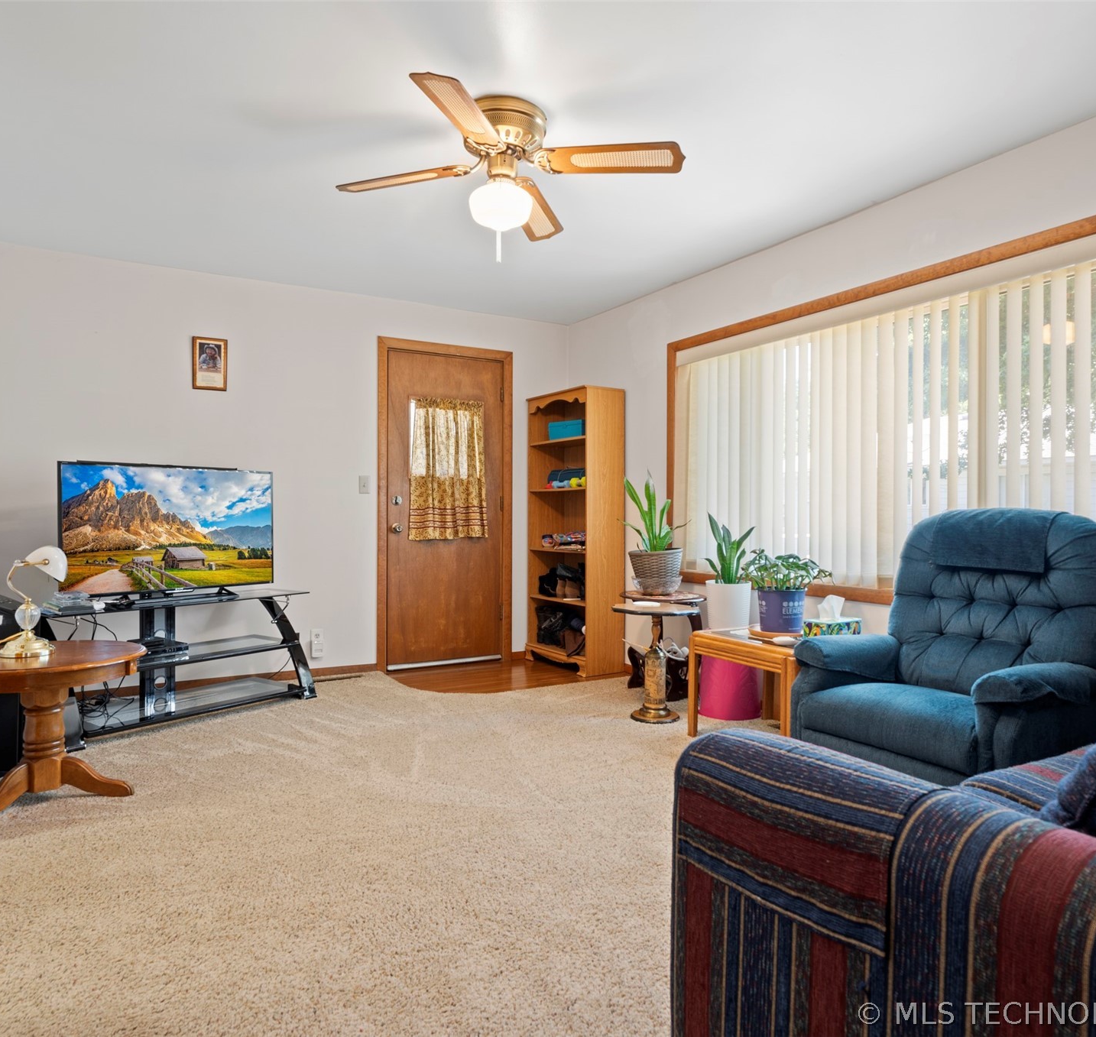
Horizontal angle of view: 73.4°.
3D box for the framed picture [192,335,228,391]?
[{"bbox_3d":[-1.924,-0.880,4.191,0.180,0.299,0.020,0,0,-29],"label":"framed picture"}]

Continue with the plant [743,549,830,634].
[{"bbox_3d":[1.073,0.319,3.310,0.350,0.370,0.360,0,0,0],"label":"plant"}]

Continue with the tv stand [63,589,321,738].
[{"bbox_3d":[-1.856,0.703,3.717,0.550,0.540,1.330,0,0,38],"label":"tv stand"}]

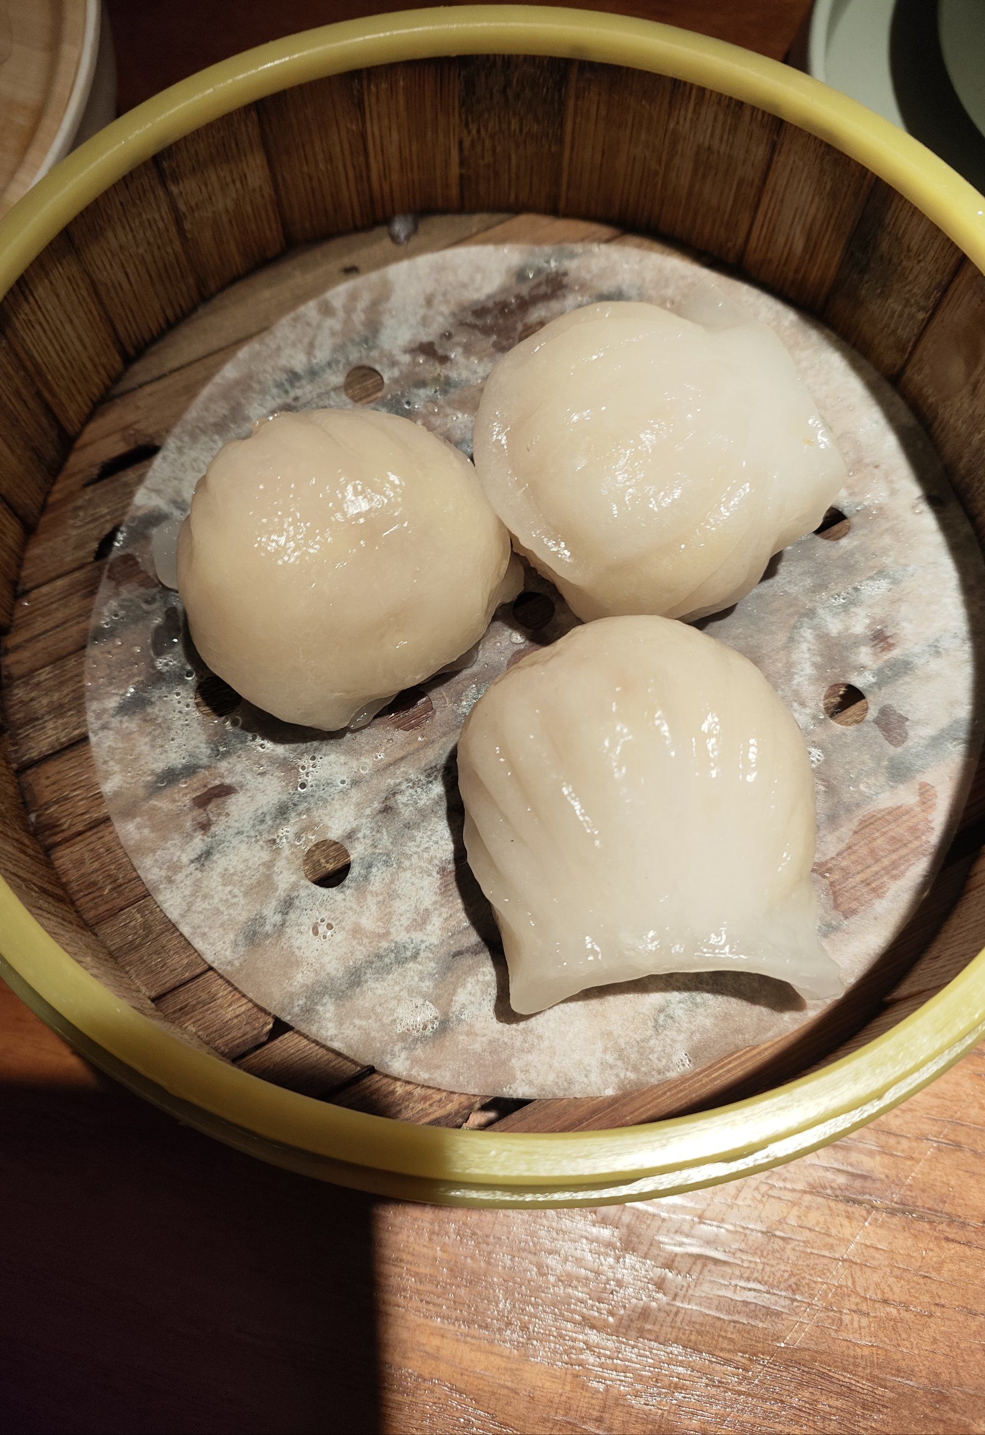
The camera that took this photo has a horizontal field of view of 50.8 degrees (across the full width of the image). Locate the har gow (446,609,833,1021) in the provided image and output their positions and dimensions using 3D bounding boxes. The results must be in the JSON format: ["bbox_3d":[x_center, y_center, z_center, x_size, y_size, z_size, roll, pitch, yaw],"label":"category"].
[{"bbox_3d":[0.021,0.011,0.144,0.050,0.030,0.058,-4,73,-4],"label":"har gow"}]

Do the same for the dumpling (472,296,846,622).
[{"bbox_3d":[0.026,-0.043,0.162,0.059,0.030,0.057,-36,77,-12],"label":"dumpling"}]

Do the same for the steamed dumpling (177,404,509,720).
[{"bbox_3d":[-0.022,-0.024,0.153,0.049,0.031,0.052,-7,73,-5],"label":"steamed dumpling"}]

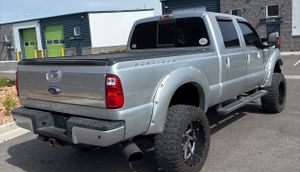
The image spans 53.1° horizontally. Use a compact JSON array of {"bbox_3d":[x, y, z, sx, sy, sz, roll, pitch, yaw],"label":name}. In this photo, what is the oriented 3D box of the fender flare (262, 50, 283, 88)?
[{"bbox_3d":[2.801,-0.442,6.667,0.150,0.760,1.370,2,9,38],"label":"fender flare"}]

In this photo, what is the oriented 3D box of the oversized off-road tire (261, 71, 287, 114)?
[{"bbox_3d":[2.878,0.167,6.940,0.335,0.925,0.925,2,9,38],"label":"oversized off-road tire"}]

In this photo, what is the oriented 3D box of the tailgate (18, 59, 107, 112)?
[{"bbox_3d":[-1.035,-0.035,3.454,1.580,0.500,0.090,2,9,38],"label":"tailgate"}]

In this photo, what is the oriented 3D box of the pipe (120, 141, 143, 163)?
[{"bbox_3d":[-0.188,0.687,3.292,0.150,0.150,0.250,-6,26,-22],"label":"pipe"}]

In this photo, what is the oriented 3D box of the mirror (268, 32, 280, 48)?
[{"bbox_3d":[2.327,-0.846,5.634,0.250,0.320,0.160,2,9,38],"label":"mirror"}]

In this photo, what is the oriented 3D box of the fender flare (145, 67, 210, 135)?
[{"bbox_3d":[0.422,0.127,3.617,0.150,0.680,1.420,2,9,38],"label":"fender flare"}]

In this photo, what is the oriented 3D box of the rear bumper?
[{"bbox_3d":[-1.067,0.459,3.438,1.980,0.300,0.250,2,9,38],"label":"rear bumper"}]

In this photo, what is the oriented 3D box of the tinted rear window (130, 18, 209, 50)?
[{"bbox_3d":[0.297,-0.874,5.091,1.550,0.450,0.070,2,-3,38],"label":"tinted rear window"}]

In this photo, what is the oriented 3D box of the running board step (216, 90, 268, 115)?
[{"bbox_3d":[1.768,0.271,5.562,0.170,0.090,2.100,2,9,38],"label":"running board step"}]

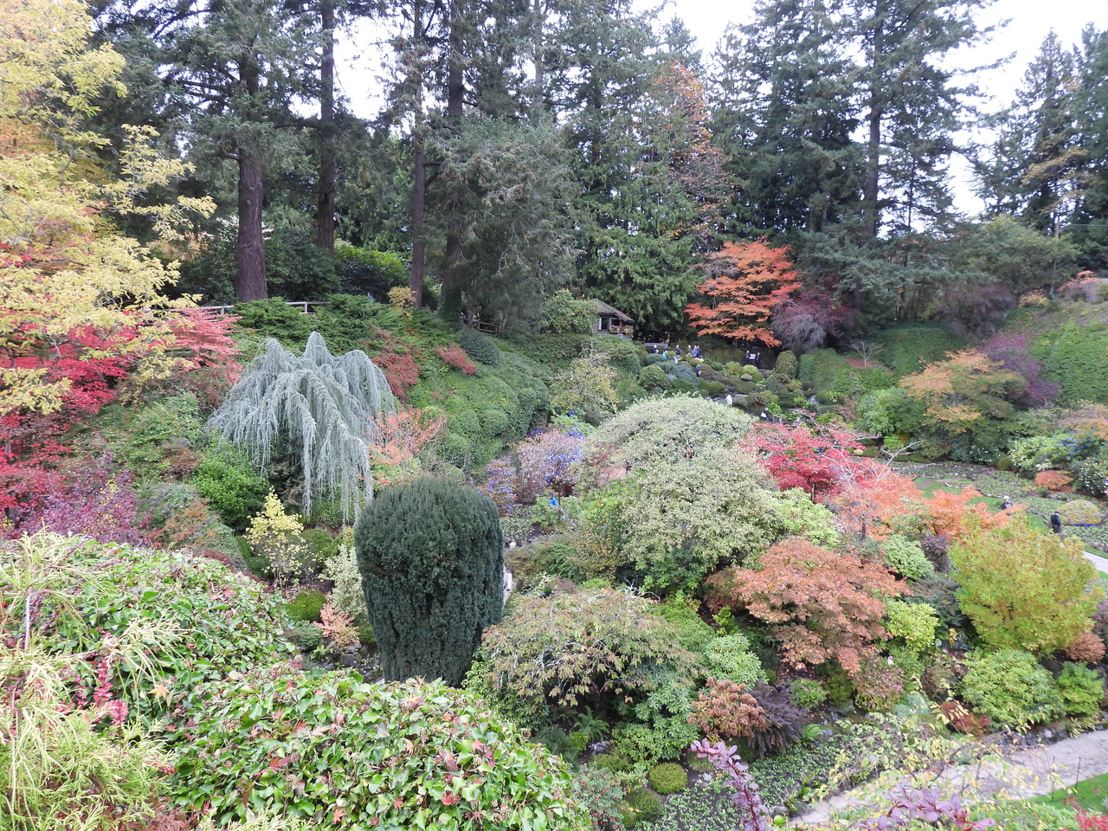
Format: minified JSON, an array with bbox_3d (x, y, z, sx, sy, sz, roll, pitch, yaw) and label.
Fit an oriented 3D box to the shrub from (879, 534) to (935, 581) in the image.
[{"bbox_3d":[17.951,7.185,39.000,2.800,2.200,2.600,5,9,25],"label":"shrub"}]

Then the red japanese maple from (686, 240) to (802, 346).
[{"bbox_3d":[18.302,-11.632,74.000,11.100,10.600,9.500,3,8,13],"label":"red japanese maple"}]

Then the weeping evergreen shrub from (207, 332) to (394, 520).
[{"bbox_3d":[-10.053,0.462,31.000,7.033,7.542,6.330,1,5,0],"label":"weeping evergreen shrub"}]

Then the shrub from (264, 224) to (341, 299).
[{"bbox_3d":[-16.321,-9.796,50.000,4.706,5.385,4.235,1,5,0],"label":"shrub"}]

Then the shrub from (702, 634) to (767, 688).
[{"bbox_3d":[6.531,8.943,27.800,2.400,2.000,2.200,3,8,14],"label":"shrub"}]

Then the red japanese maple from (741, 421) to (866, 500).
[{"bbox_3d":[15.657,2.948,48.000,7.400,5.200,6.500,3,8,18],"label":"red japanese maple"}]

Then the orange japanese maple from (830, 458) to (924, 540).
[{"bbox_3d":[16.112,4.201,38.500,4.422,4.314,4.201,1,5,0],"label":"orange japanese maple"}]

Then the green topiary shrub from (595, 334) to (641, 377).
[{"bbox_3d":[5.300,-4.940,64.000,3.900,3.400,3.500,1,4,5],"label":"green topiary shrub"}]

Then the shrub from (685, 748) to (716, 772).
[{"bbox_3d":[4.671,11.046,24.600,1.020,0.680,1.000,2,8,12],"label":"shrub"}]

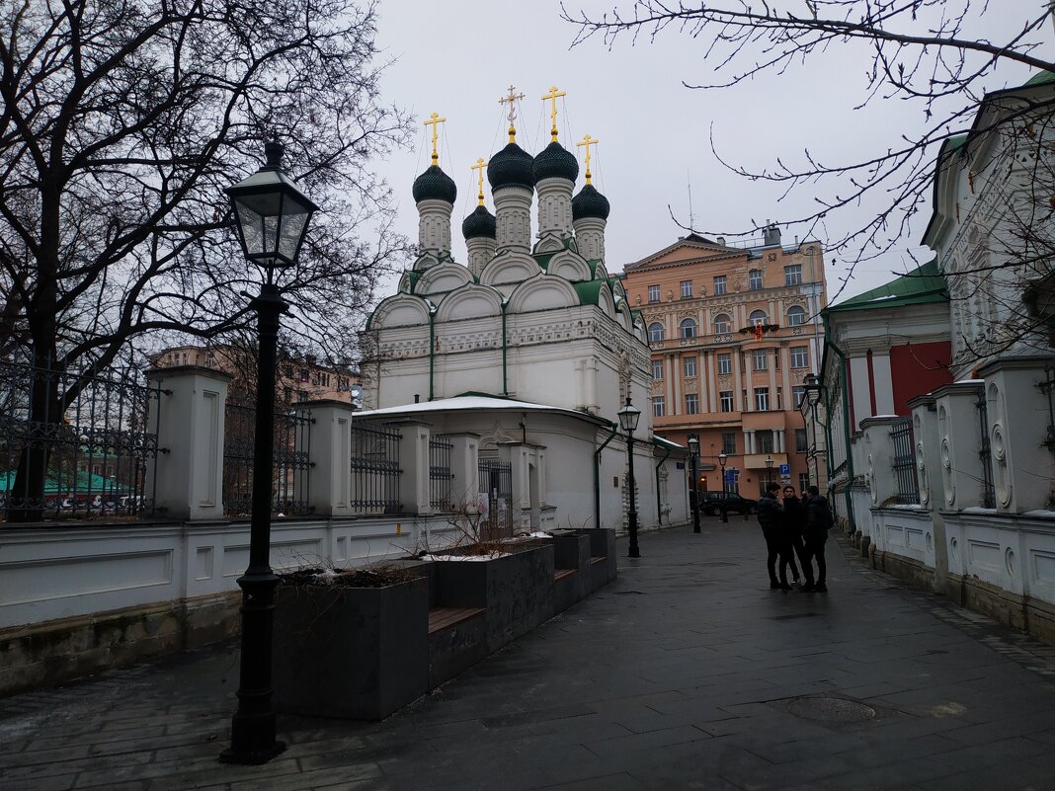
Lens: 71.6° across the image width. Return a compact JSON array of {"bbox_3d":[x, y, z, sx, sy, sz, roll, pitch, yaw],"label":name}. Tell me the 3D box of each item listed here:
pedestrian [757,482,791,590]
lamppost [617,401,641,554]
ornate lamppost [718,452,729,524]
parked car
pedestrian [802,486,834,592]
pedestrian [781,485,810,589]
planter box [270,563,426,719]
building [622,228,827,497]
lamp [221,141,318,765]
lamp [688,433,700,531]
[{"bbox_3d":[4.265,2.408,12.627,0.450,1.770,0.520,1,-8,-12],"label":"pedestrian"},{"bbox_3d":[2.794,2.179,19.718,0.490,4.236,0.490,-4,-8,22],"label":"lamppost"},{"bbox_3d":[11.682,5.408,43.473,0.480,4.236,0.480,-4,-8,20],"label":"ornate lamppost"},{"bbox_3d":[16.331,8.577,58.000,4.650,1.720,1.850,-1,-8,1],"label":"parked car"},{"bbox_3d":[4.814,2.363,12.200,0.480,1.720,0.520,-3,-8,14],"label":"pedestrian"},{"bbox_3d":[4.709,2.455,12.911,0.520,1.740,0.420,-1,-8,3],"label":"pedestrian"},{"bbox_3d":[-1.516,1.994,5.965,1.170,0.940,0.810,-4,-8,17],"label":"planter box"},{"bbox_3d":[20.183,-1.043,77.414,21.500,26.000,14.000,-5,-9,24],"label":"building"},{"bbox_3d":[-1.855,0.237,5.131,0.480,4.236,0.480,-3,-8,12],"label":"lamp"},{"bbox_3d":[7.285,3.784,31.732,0.480,4.236,0.480,-4,-8,20],"label":"lamp"}]

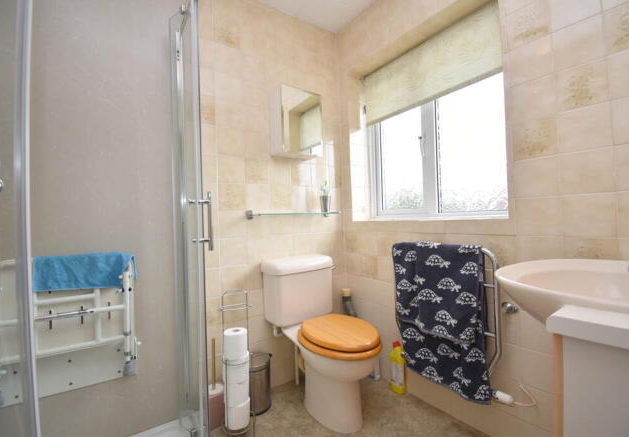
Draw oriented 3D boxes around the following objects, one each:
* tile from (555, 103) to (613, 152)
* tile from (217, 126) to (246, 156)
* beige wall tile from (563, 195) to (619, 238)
[{"bbox_3d":[0.949,-0.315,0.963,0.008,0.150,0.150,-1,-1,-37],"label":"tile"},{"bbox_3d":[-0.455,-0.419,1.490,0.148,0.148,0.010,-1,-1,-37],"label":"tile"},{"bbox_3d":[0.960,-0.008,0.958,0.008,0.150,0.150,-1,-1,-37],"label":"beige wall tile"}]

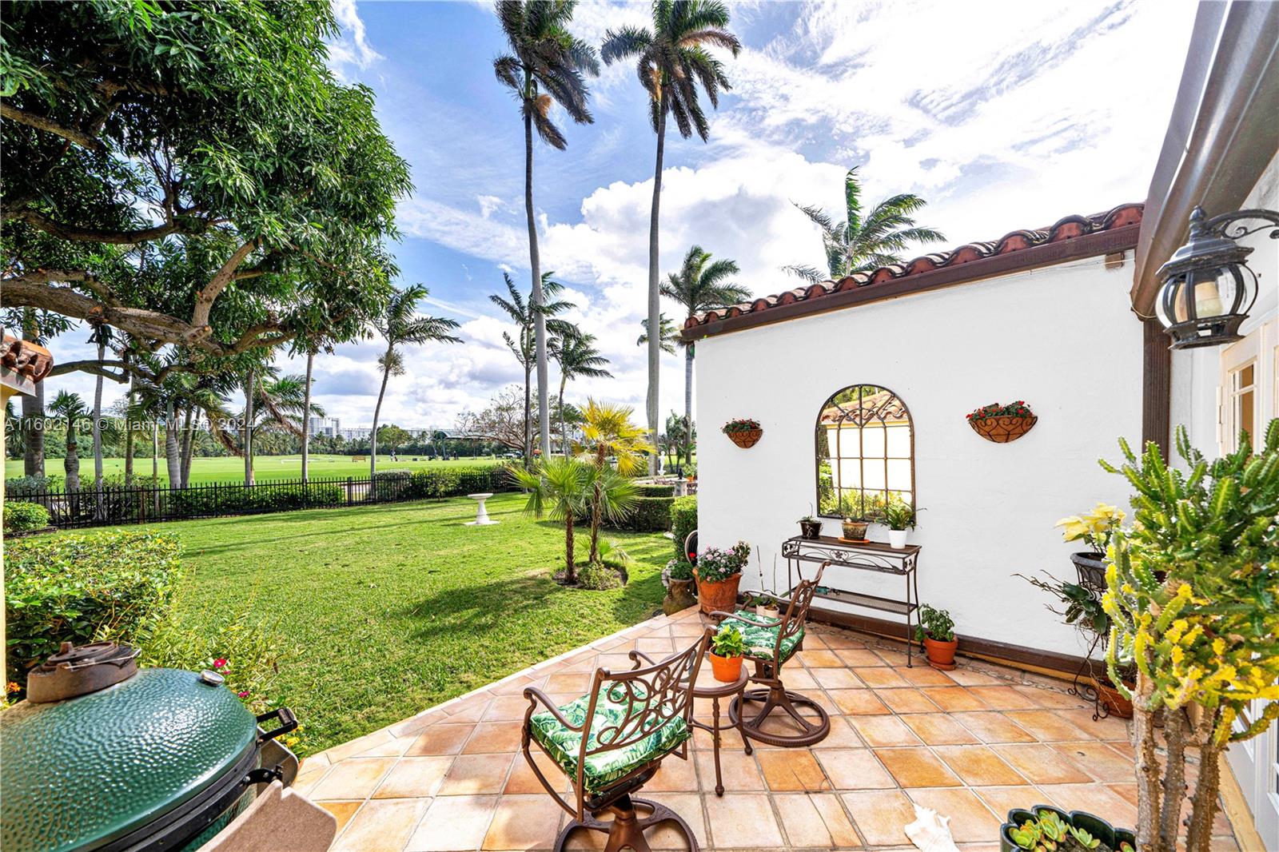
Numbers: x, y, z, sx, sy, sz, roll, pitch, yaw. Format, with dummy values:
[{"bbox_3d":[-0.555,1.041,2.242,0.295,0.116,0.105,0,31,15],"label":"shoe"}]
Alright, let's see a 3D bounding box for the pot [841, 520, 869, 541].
[{"bbox_3d":[1.820,0.880,3.600,0.205,0.155,0.205,-2,-3,40],"label":"pot"}]

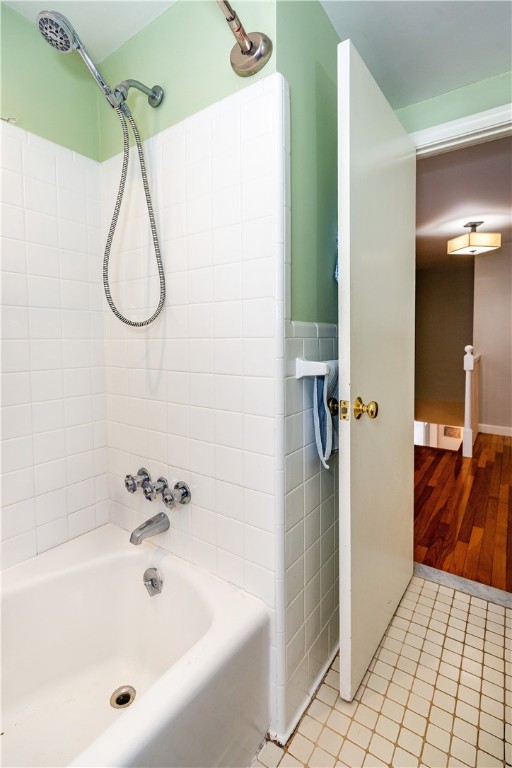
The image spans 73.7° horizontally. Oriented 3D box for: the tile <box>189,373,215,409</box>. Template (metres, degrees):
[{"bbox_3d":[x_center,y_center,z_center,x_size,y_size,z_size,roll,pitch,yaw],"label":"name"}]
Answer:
[{"bbox_3d":[-0.170,0.018,1.093,0.108,0.108,0.009,3,5,34],"label":"tile"}]

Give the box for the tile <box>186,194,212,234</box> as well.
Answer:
[{"bbox_3d":[-0.173,-0.529,1.073,0.108,0.108,0.009,4,6,34],"label":"tile"}]

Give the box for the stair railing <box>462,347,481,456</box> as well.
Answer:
[{"bbox_3d":[2.293,0.106,3.631,0.085,1.060,1.020,3,5,34],"label":"stair railing"}]

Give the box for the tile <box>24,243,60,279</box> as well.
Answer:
[{"bbox_3d":[-0.745,-0.428,1.186,0.010,0.108,0.108,4,6,35],"label":"tile"}]

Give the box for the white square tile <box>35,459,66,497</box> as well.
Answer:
[{"bbox_3d":[-0.743,0.334,1.232,0.009,0.108,0.108,4,6,34],"label":"white square tile"}]

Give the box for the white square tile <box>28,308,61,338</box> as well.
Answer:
[{"bbox_3d":[-0.746,-0.213,1.209,0.009,0.108,0.108,4,6,34],"label":"white square tile"}]

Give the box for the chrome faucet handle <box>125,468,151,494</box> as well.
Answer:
[{"bbox_3d":[-0.437,0.362,1.252,0.070,0.075,0.068,4,6,34],"label":"chrome faucet handle"}]

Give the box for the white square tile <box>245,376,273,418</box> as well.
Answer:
[{"bbox_3d":[0.011,0.034,0.969,0.108,0.108,0.009,3,5,34],"label":"white square tile"}]

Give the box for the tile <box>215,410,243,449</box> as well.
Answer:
[{"bbox_3d":[-0.079,0.135,1.035,0.108,0.108,0.009,3,5,34],"label":"tile"}]

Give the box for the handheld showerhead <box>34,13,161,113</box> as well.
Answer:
[{"bbox_3d":[-0.450,-0.967,1.035,0.087,0.232,0.290,-16,-53,45],"label":"handheld showerhead"}]

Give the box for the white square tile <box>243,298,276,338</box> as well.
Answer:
[{"bbox_3d":[0.009,-0.184,0.960,0.108,0.108,0.009,3,5,34],"label":"white square tile"}]

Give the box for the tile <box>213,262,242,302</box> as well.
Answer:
[{"bbox_3d":[-0.081,-0.302,1.020,0.108,0.108,0.009,4,6,34],"label":"tile"}]

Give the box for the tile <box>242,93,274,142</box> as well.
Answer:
[{"bbox_3d":[0.004,-0.728,0.930,0.107,0.107,0.009,3,5,34],"label":"tile"}]

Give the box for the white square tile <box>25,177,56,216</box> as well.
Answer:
[{"bbox_3d":[-0.747,-0.648,1.187,0.009,0.108,0.108,3,5,34],"label":"white square tile"}]

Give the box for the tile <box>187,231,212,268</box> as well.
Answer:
[{"bbox_3d":[-0.175,-0.418,1.077,0.107,0.107,0.009,3,5,34],"label":"tile"}]

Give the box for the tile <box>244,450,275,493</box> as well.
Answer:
[{"bbox_3d":[0.012,0.253,0.981,0.108,0.108,0.009,4,6,34],"label":"tile"}]

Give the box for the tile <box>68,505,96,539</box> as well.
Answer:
[{"bbox_3d":[-0.681,0.535,1.330,0.009,0.098,0.108,4,6,34],"label":"tile"}]

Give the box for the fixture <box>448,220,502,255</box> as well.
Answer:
[{"bbox_3d":[2.166,-1.452,3.391,0.317,0.255,0.317,0,4,-5],"label":"fixture"}]

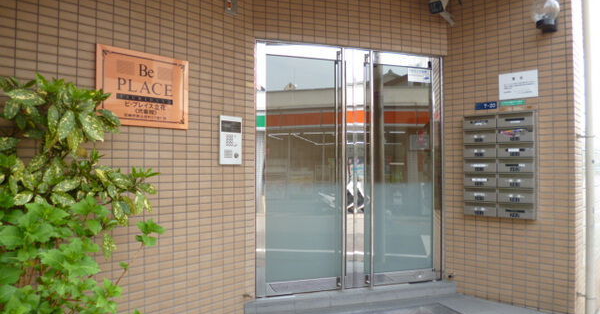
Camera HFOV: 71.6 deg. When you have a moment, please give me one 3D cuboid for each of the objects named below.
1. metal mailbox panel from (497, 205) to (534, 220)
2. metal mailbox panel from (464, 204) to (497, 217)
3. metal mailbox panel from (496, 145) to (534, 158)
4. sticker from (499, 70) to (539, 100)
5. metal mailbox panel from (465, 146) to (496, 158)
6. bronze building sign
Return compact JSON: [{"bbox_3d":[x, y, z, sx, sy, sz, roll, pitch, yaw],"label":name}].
[{"bbox_3d":[1.719,0.431,3.302,0.262,0.117,0.050,-1,-2,41],"label":"metal mailbox panel"},{"bbox_3d":[1.520,0.435,3.477,0.262,0.117,0.050,-1,-2,41],"label":"metal mailbox panel"},{"bbox_3d":[1.733,-0.050,3.346,0.270,0.115,0.030,-1,-2,41],"label":"metal mailbox panel"},{"bbox_3d":[1.769,-0.582,3.371,0.283,0.213,0.010,-1,-2,41],"label":"sticker"},{"bbox_3d":[1.529,-0.043,3.526,0.262,0.109,0.030,-1,-2,41],"label":"metal mailbox panel"},{"bbox_3d":[-0.956,-0.412,2.572,0.020,0.455,0.588,-1,-2,43],"label":"bronze building sign"}]

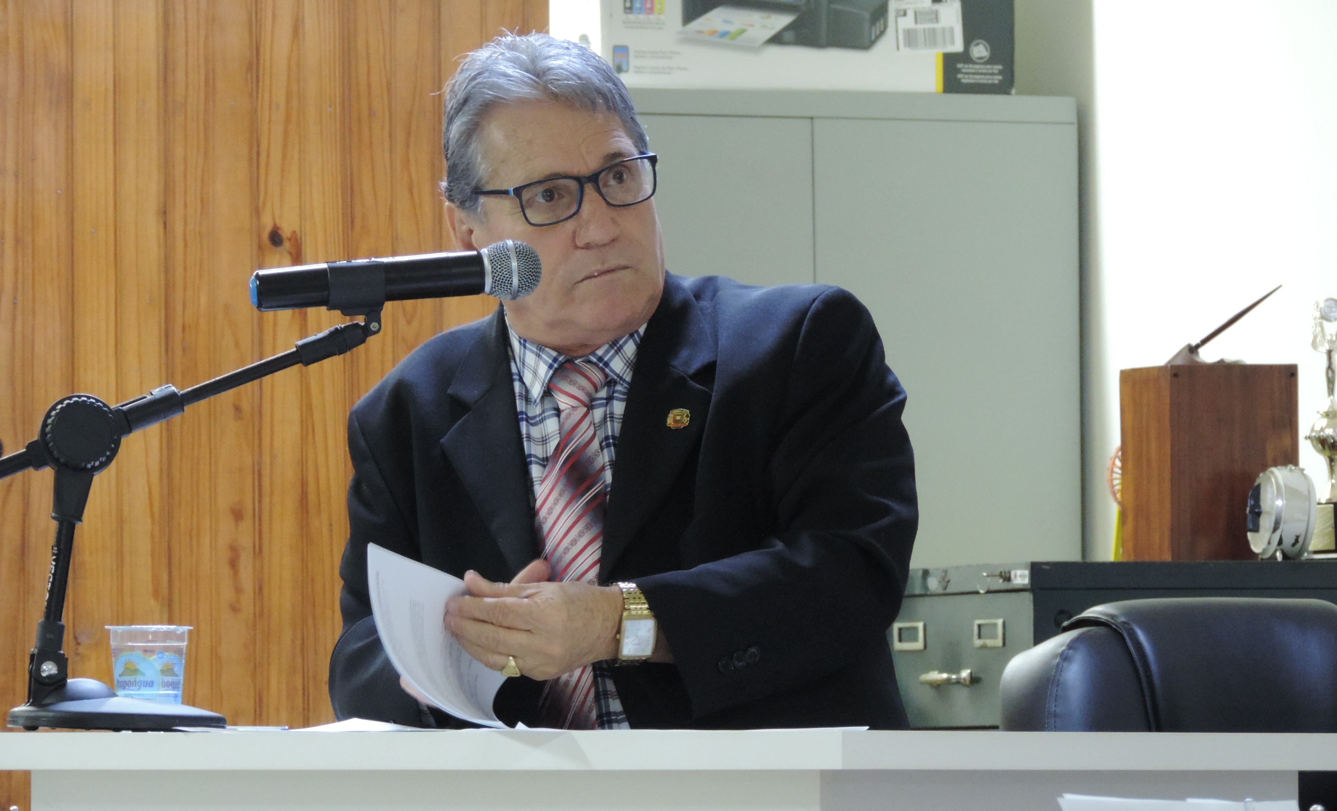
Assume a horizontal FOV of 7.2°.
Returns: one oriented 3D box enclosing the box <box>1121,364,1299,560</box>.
[{"bbox_3d":[0.651,0.072,12.800,0.163,0.239,0.173,0,-2,-20],"label":"box"}]

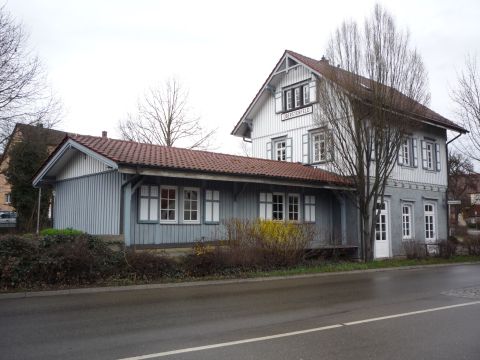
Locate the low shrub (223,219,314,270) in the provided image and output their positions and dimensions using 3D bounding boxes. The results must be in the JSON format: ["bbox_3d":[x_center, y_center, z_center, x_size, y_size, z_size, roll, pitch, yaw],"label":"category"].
[{"bbox_3d":[1.036,2.307,16.273,3.300,1.800,1.800,5,-7,-40],"label":"low shrub"}]

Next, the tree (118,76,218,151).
[{"bbox_3d":[-5.456,-1.458,33.376,8.000,12.700,7.800,1,-6,-9],"label":"tree"}]

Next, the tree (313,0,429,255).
[{"bbox_3d":[5.923,-2.107,19.686,4.900,11.520,4.600,-2,-6,17],"label":"tree"}]

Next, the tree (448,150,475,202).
[{"bbox_3d":[23.665,1.190,48.000,3.800,8.720,3.800,-3,-6,26],"label":"tree"}]

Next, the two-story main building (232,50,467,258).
[{"bbox_3d":[6.705,-1.239,26.684,11.160,10.960,9.230,5,-7,-40],"label":"two-story main building"}]

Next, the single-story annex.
[{"bbox_3d":[-1.665,0.986,19.773,12.000,4.540,8.200,5,-7,-40],"label":"single-story annex"}]

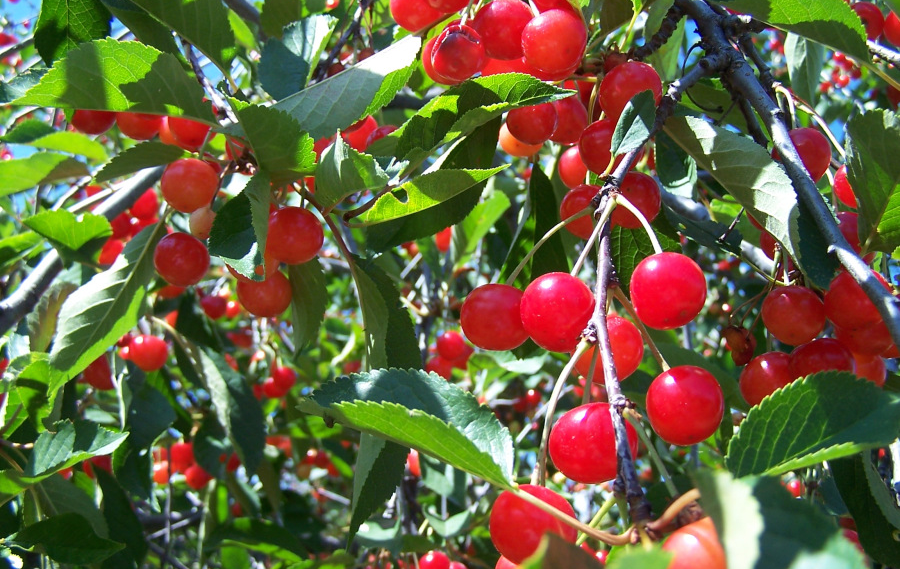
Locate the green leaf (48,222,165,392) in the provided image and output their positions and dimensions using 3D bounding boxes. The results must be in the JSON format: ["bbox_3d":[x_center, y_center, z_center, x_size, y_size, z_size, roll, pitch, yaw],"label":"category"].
[{"bbox_3d":[-0.129,0.008,0.370,0.032,0.079,0.013,35,-18,3],"label":"green leaf"}]

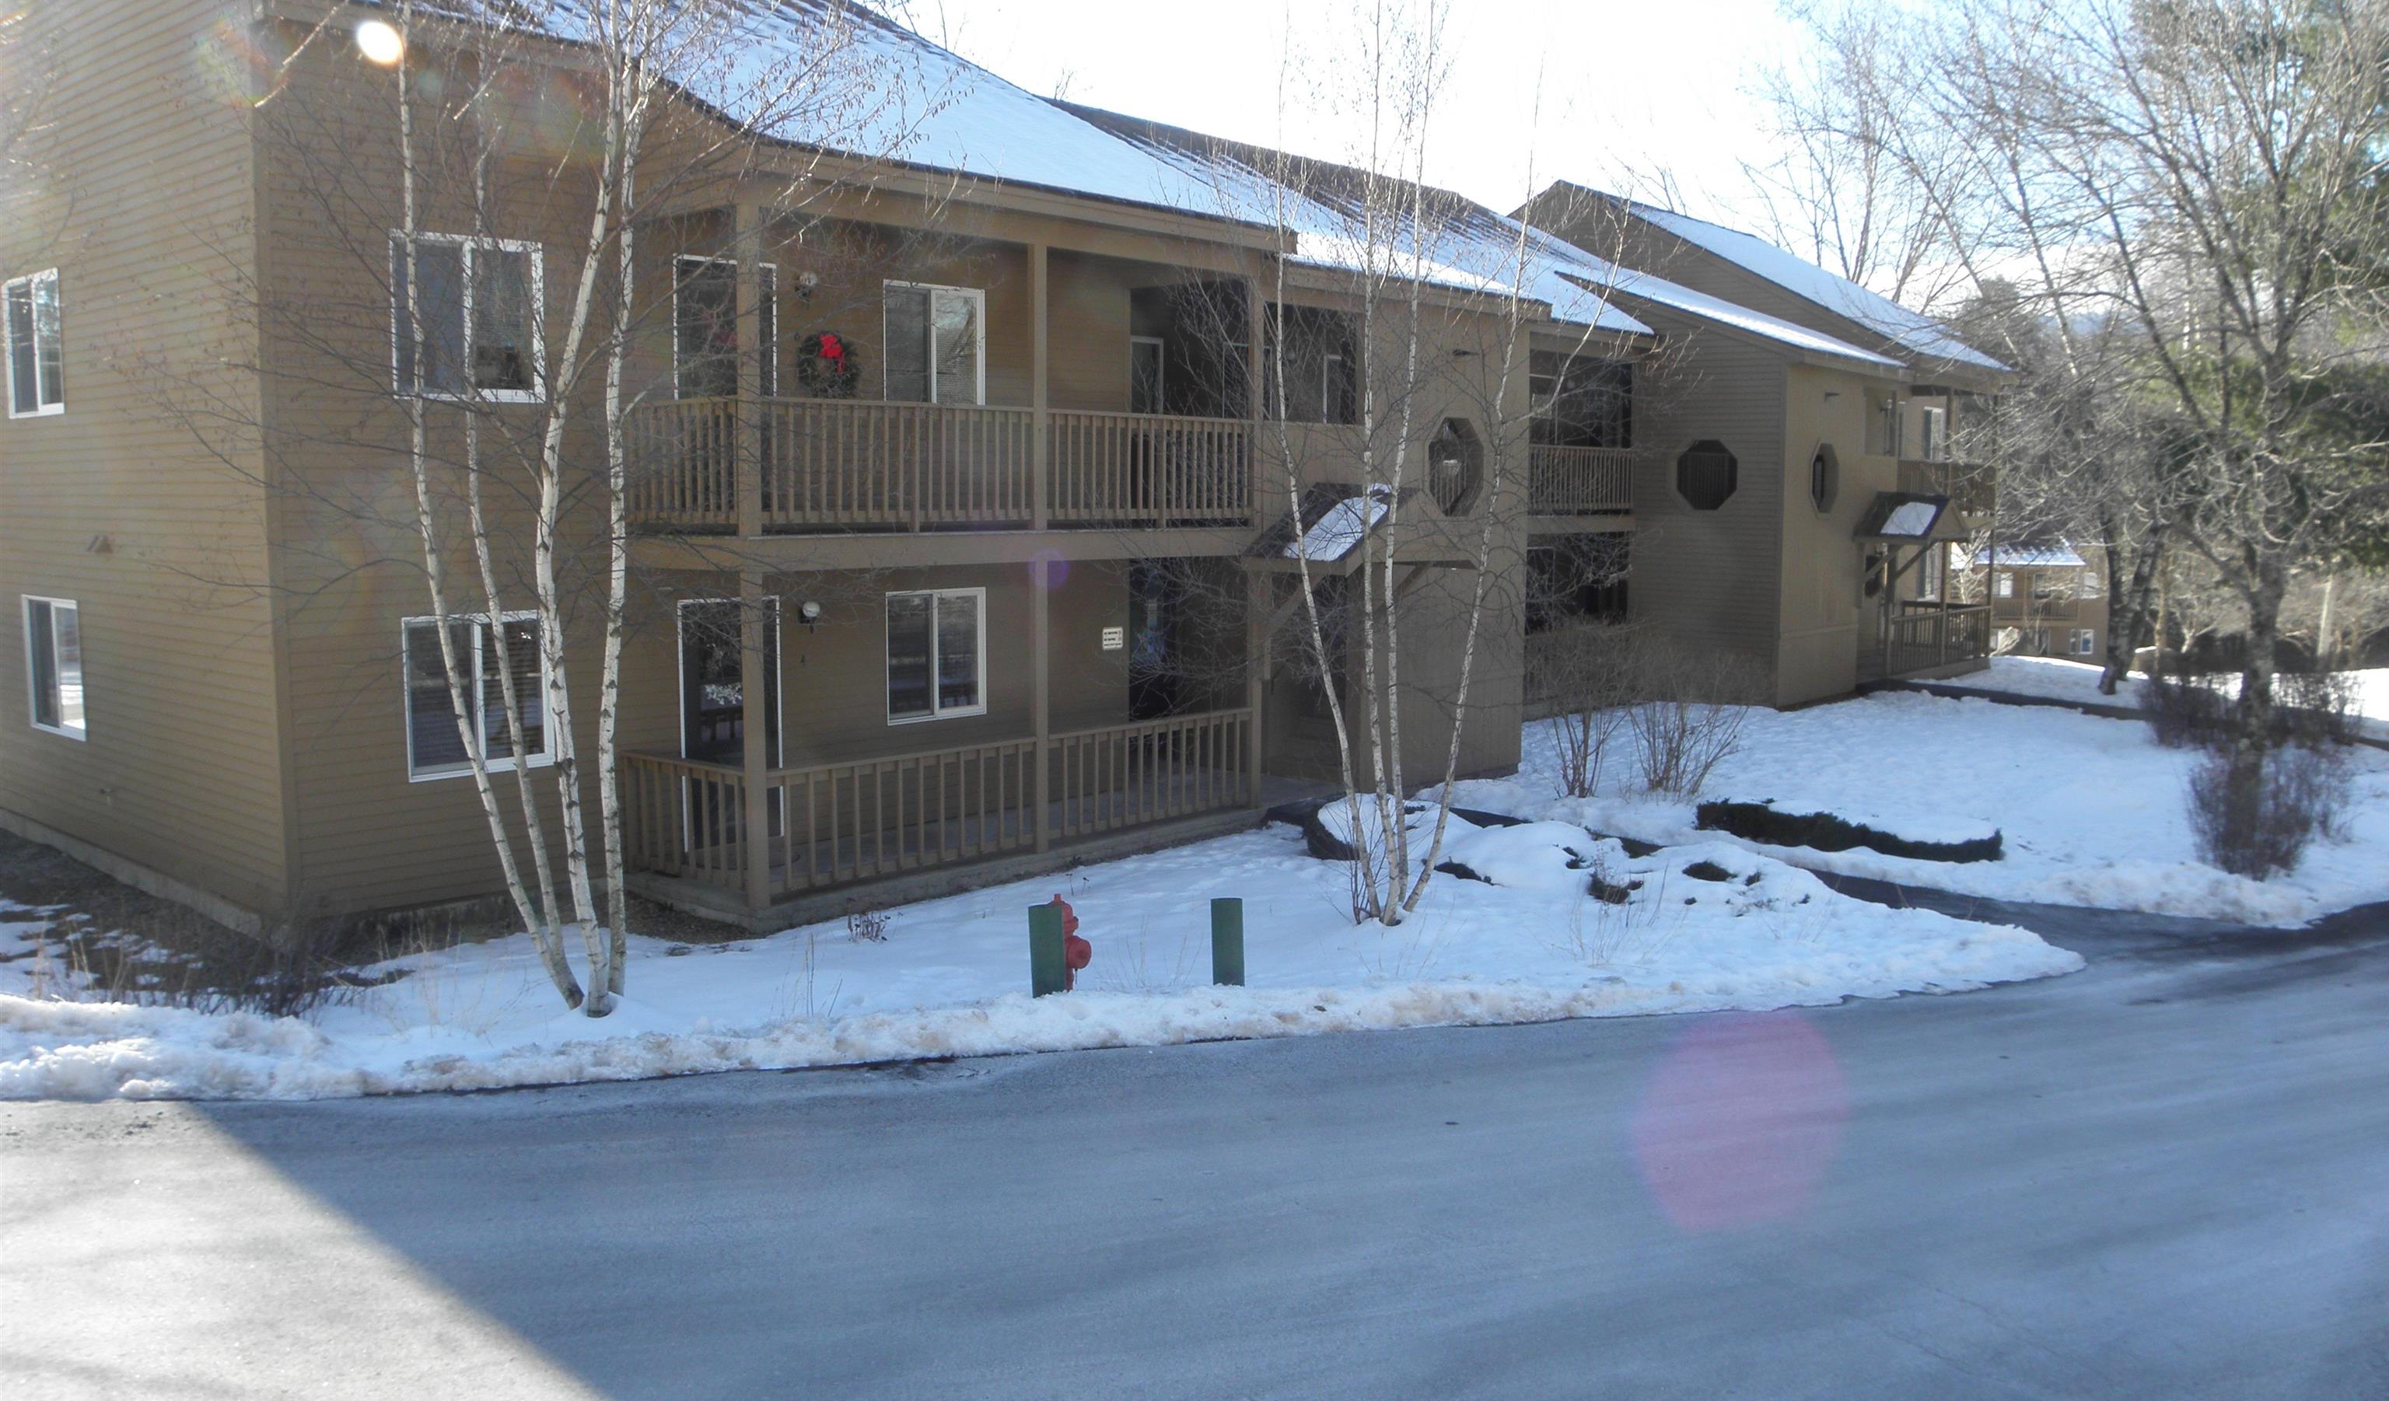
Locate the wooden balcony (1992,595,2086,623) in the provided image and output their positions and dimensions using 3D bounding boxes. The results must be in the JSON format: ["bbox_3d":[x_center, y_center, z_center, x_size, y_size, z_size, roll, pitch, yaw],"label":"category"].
[{"bbox_3d":[39.955,-4.299,86.652,5.400,1.250,1.600,-1,7,-7],"label":"wooden balcony"}]

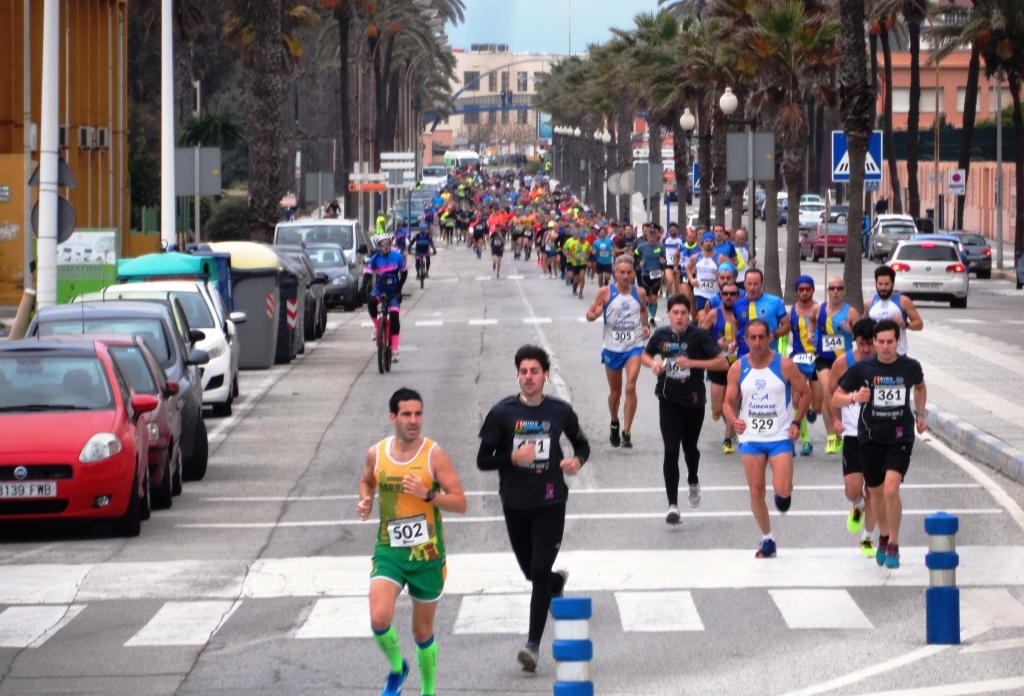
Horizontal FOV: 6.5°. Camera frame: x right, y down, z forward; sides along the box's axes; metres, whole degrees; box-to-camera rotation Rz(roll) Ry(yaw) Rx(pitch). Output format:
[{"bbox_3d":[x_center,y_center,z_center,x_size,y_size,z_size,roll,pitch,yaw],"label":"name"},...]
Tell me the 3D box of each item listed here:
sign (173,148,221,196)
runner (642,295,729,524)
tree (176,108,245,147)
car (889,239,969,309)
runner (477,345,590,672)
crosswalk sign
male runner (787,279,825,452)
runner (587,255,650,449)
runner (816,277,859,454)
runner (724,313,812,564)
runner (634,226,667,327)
[{"bbox_3d":[-5.946,-3.329,171.000,0.900,0.900,0.060,0,1,0],"label":"sign"},{"bbox_3d":[1.347,0.478,70.300,0.680,1.770,0.750,0,1,0],"label":"runner"},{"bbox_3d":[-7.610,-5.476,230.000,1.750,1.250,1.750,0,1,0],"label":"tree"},{"bbox_3d":[9.159,-1.615,199.300,1.790,1.480,4.200,0,1,0],"label":"car"},{"bbox_3d":[0.116,0.863,48.700,0.600,1.750,0.750,0,1,0],"label":"runner"},{"bbox_3d":[6.187,-3.422,162.000,0.900,0.900,0.050,0,1,0],"label":"crosswalk sign"},{"bbox_3d":[2.798,0.166,86.000,0.500,1.710,0.700,0,1,0],"label":"male runner"},{"bbox_3d":[1.015,0.033,86.300,0.610,1.830,0.700,0,1,0],"label":"runner"},{"bbox_3d":[3.146,0.178,88.300,0.530,1.720,0.700,0,1,0],"label":"runner"},{"bbox_3d":[1.739,0.613,61.600,0.570,1.640,0.750,0,1,0],"label":"runner"},{"bbox_3d":[2.412,-1.219,156.500,0.530,1.700,0.600,0,1,0],"label":"runner"}]

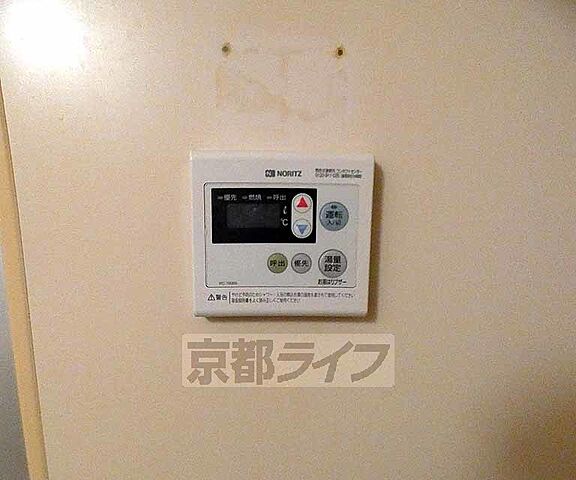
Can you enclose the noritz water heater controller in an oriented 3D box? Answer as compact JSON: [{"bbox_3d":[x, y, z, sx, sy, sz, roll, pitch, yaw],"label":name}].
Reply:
[{"bbox_3d":[-0.004,-0.003,0.263,0.130,0.120,0.020,0,7,-2],"label":"noritz water heater controller"}]

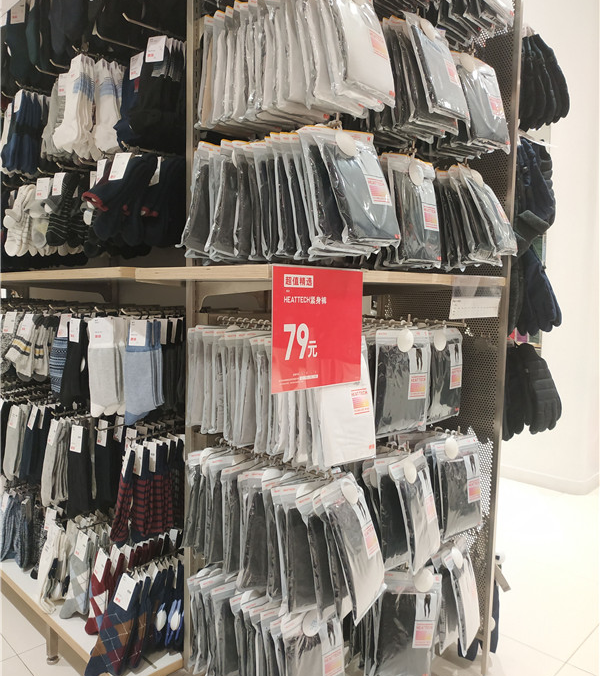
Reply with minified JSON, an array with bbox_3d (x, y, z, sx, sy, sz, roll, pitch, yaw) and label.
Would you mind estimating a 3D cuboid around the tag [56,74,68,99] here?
[{"bbox_3d":[-0.712,-0.764,1.677,0.045,0.066,0.004,10,6,26],"label":"tag"}]

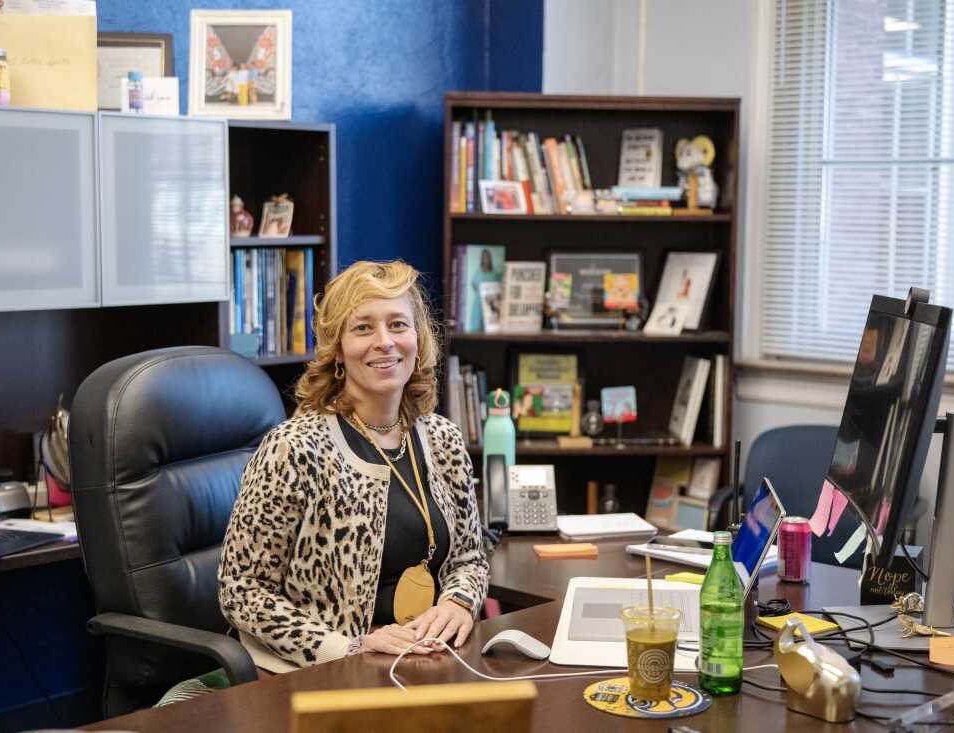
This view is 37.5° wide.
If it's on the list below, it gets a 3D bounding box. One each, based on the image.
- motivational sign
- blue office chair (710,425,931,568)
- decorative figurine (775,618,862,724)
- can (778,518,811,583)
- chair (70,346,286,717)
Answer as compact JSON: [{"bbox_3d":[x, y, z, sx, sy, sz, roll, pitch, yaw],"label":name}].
[{"bbox_3d":[0.788,0.406,2.707,0.106,0.088,0.060,1,7,6],"label":"motivational sign"},{"bbox_3d":[0.918,0.619,3.934,0.610,0.870,0.590,3,7,22],"label":"blue office chair"},{"bbox_3d":[0.507,0.453,2.104,0.120,0.124,0.068,6,9,41],"label":"decorative figurine"},{"bbox_3d":[0.647,0.371,2.852,0.066,0.122,0.066,1,6,0],"label":"can"},{"bbox_3d":[-0.446,0.565,2.913,0.700,1.180,0.670,6,8,38],"label":"chair"}]

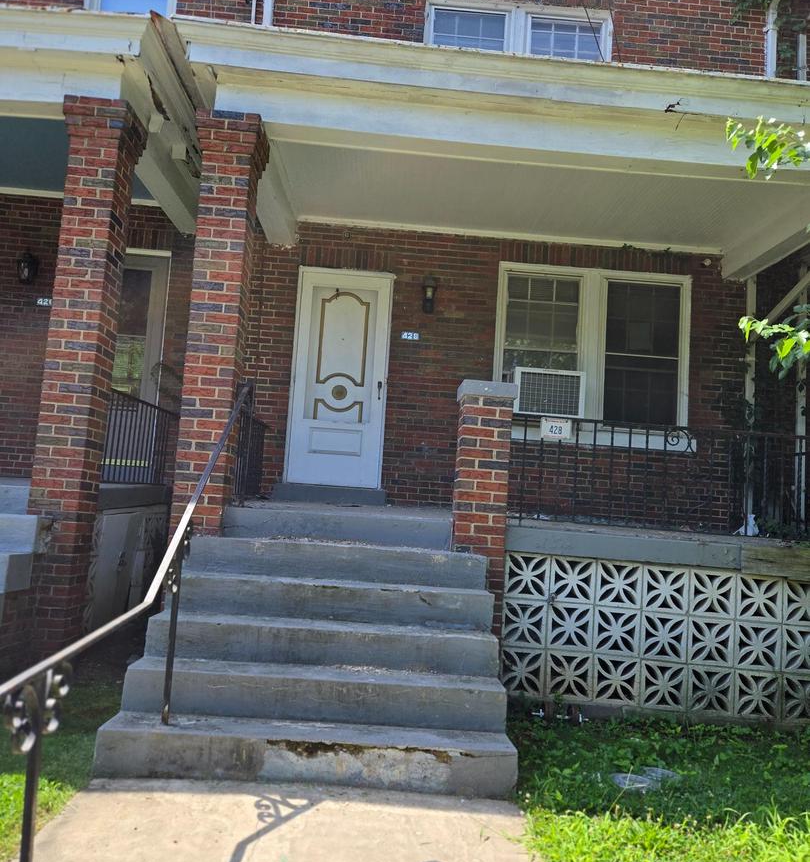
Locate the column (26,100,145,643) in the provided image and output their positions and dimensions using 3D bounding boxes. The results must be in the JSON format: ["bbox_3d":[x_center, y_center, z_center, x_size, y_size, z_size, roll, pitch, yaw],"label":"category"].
[{"bbox_3d":[-2.170,-0.385,4.784,0.410,3.620,0.410,4,-5,-2],"label":"column"}]

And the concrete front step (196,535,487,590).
[{"bbox_3d":[-0.435,0.837,4.590,1.900,0.212,0.280,4,-5,-2],"label":"concrete front step"}]

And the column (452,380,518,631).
[{"bbox_3d":[0.477,0.629,4.731,0.360,1.875,0.360,4,-5,-2],"label":"column"}]

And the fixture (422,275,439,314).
[{"bbox_3d":[0.241,-1.341,7.075,0.146,0.375,0.180,4,-5,-2],"label":"fixture"}]

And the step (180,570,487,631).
[{"bbox_3d":[-0.437,1.018,4.303,1.900,0.205,0.280,4,-5,-2],"label":"step"}]

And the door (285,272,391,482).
[{"bbox_3d":[-0.640,-0.526,7.130,0.950,2.150,0.100,4,-5,-2],"label":"door"}]

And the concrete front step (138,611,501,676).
[{"bbox_3d":[-0.419,1.124,3.809,1.794,0.189,0.283,4,-5,-2],"label":"concrete front step"}]

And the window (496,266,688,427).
[{"bbox_3d":[1.891,-0.840,7.229,1.970,1.600,0.120,4,-5,-2],"label":"window"}]

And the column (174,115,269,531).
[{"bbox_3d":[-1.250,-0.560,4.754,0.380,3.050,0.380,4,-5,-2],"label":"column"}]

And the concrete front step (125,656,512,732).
[{"bbox_3d":[-0.421,1.290,3.531,1.800,0.192,0.281,4,-5,-2],"label":"concrete front step"}]

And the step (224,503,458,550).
[{"bbox_3d":[-0.447,0.653,4.847,1.500,0.195,0.300,4,-5,-2],"label":"step"}]

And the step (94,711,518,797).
[{"bbox_3d":[-0.424,1.458,3.251,1.813,0.193,0.287,4,-5,-2],"label":"step"}]

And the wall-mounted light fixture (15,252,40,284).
[{"bbox_3d":[-3.658,-1.570,6.953,0.140,0.290,0.170,4,-5,-2],"label":"wall-mounted light fixture"}]

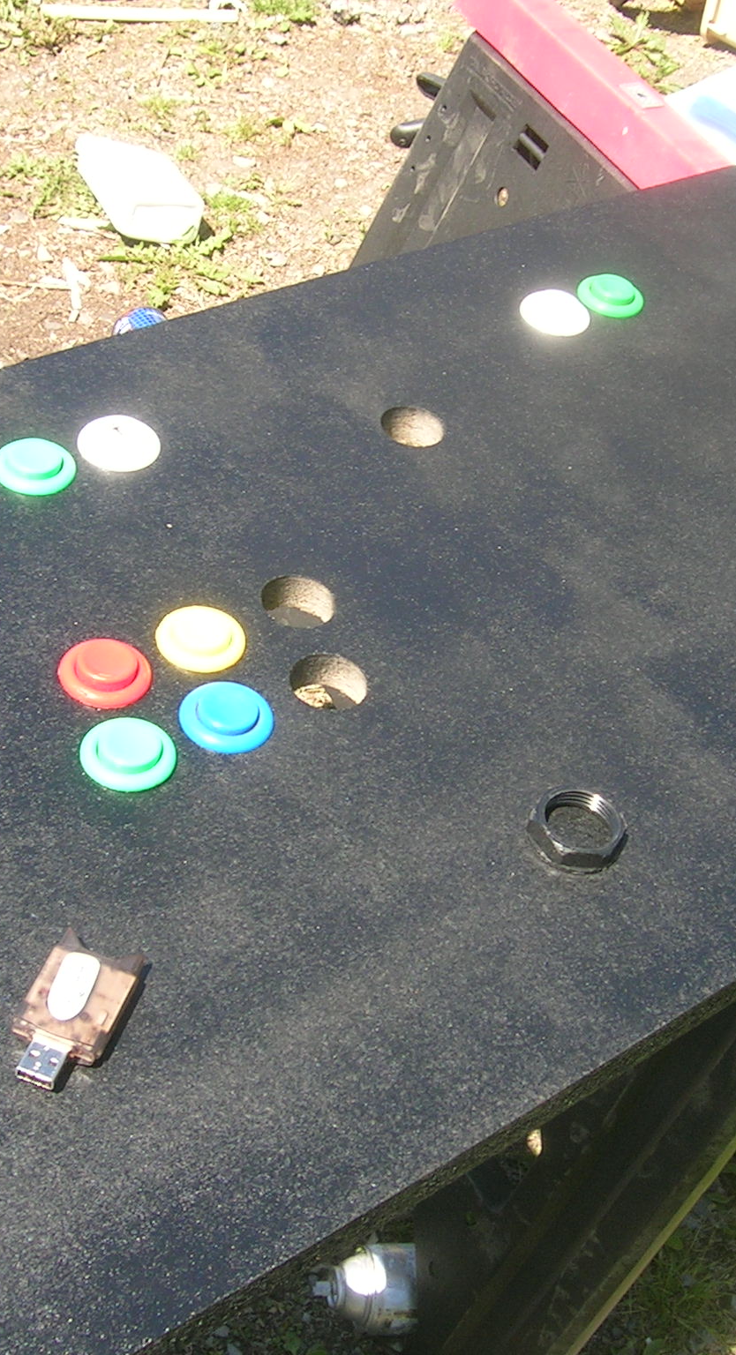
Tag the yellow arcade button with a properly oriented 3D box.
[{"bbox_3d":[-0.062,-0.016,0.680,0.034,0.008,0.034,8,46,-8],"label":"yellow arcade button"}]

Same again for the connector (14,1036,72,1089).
[{"bbox_3d":[-0.097,0.115,0.545,0.012,0.004,0.012,19,45,4],"label":"connector"}]

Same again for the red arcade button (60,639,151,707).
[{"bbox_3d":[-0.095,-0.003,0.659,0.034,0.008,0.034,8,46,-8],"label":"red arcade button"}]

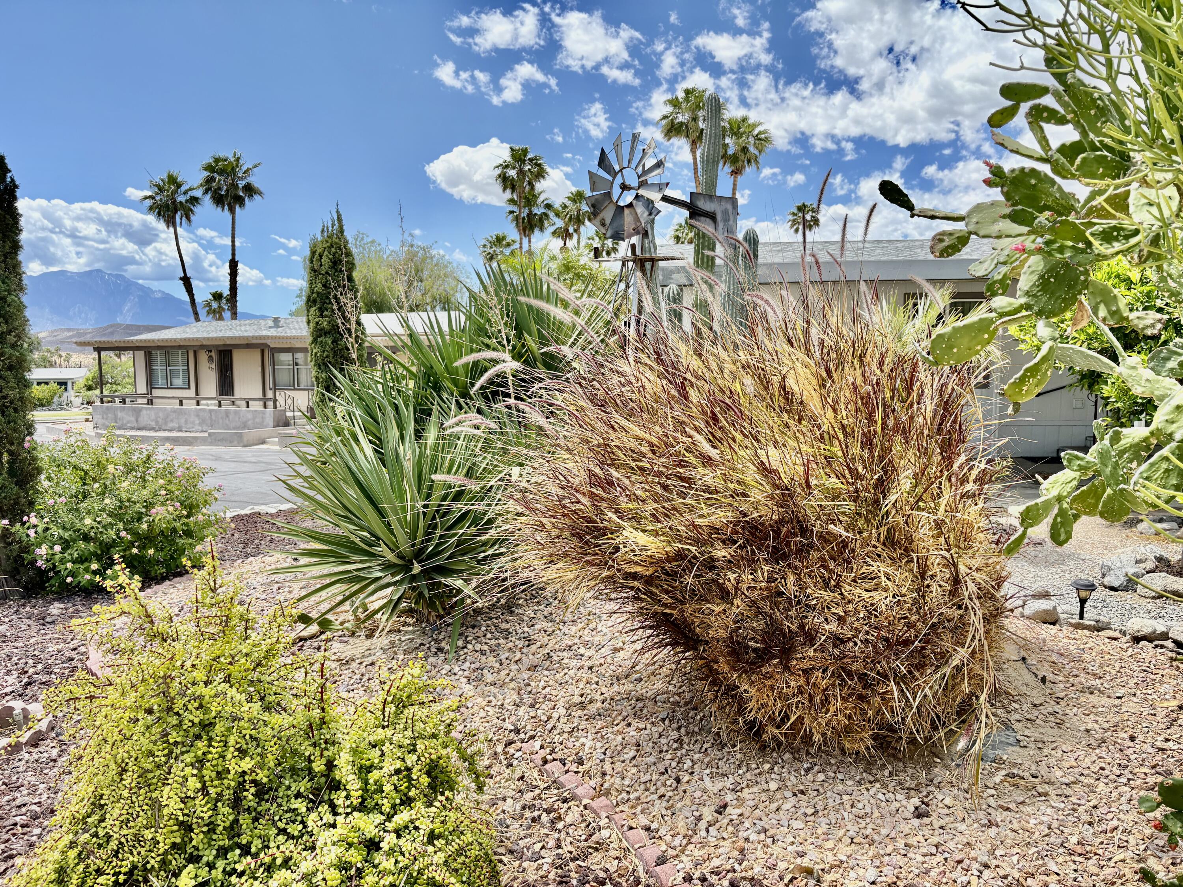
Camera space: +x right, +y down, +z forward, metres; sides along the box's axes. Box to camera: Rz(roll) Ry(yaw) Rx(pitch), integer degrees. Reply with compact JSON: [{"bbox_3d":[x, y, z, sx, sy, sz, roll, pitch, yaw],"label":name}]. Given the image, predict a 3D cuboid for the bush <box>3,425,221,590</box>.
[{"bbox_3d":[-3.601,0.401,6.753,1.567,1.062,1.600,-1,5,0],"label":"bush"}]

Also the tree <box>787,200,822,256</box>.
[{"bbox_3d":[20.347,-13.969,85.156,3.343,18.218,3.400,-1,5,0],"label":"tree"}]

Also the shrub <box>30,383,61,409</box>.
[{"bbox_3d":[-38.055,-3.295,61.907,2.510,1.840,2.500,-1,5,0],"label":"shrub"}]

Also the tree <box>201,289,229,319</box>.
[{"bbox_3d":[-36.720,-9.771,87.462,3.081,10.814,3.200,-1,5,0],"label":"tree"}]

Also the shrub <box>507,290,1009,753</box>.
[{"bbox_3d":[0.739,0.224,3.932,2.222,1.791,1.800,-1,5,0],"label":"shrub"}]

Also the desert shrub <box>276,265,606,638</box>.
[{"bbox_3d":[-0.984,-0.102,5.811,2.166,2.107,2.200,-1,5,0],"label":"desert shrub"}]

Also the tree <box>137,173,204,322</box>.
[{"bbox_3d":[-22.911,-8.288,49.467,4.084,13.435,3.700,-1,5,0],"label":"tree"}]

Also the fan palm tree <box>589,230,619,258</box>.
[{"bbox_3d":[1.175,-13.170,89.220,3.412,16.541,3.400,-1,5,0],"label":"fan palm tree"}]

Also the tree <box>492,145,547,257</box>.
[{"bbox_3d":[-4.377,-10.511,56.322,3.482,16.368,3.500,-1,5,0],"label":"tree"}]

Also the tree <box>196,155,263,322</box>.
[{"bbox_3d":[-19.814,-8.849,49.423,3.616,14.499,3.700,-1,5,0],"label":"tree"}]

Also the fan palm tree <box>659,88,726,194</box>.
[{"bbox_3d":[5.281,-10.018,46.337,3.626,16.634,3.700,-1,5,0],"label":"fan palm tree"}]

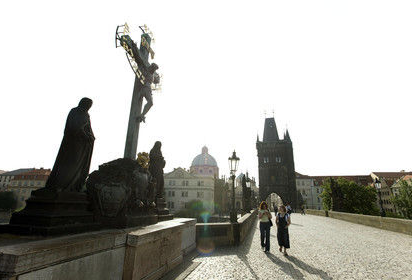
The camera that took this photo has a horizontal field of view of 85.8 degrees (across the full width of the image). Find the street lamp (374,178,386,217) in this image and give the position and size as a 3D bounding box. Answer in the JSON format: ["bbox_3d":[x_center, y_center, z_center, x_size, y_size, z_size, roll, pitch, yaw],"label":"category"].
[{"bbox_3d":[14.898,4.900,19.029,0.500,3.162,0.500,-2,-17,14],"label":"street lamp"}]

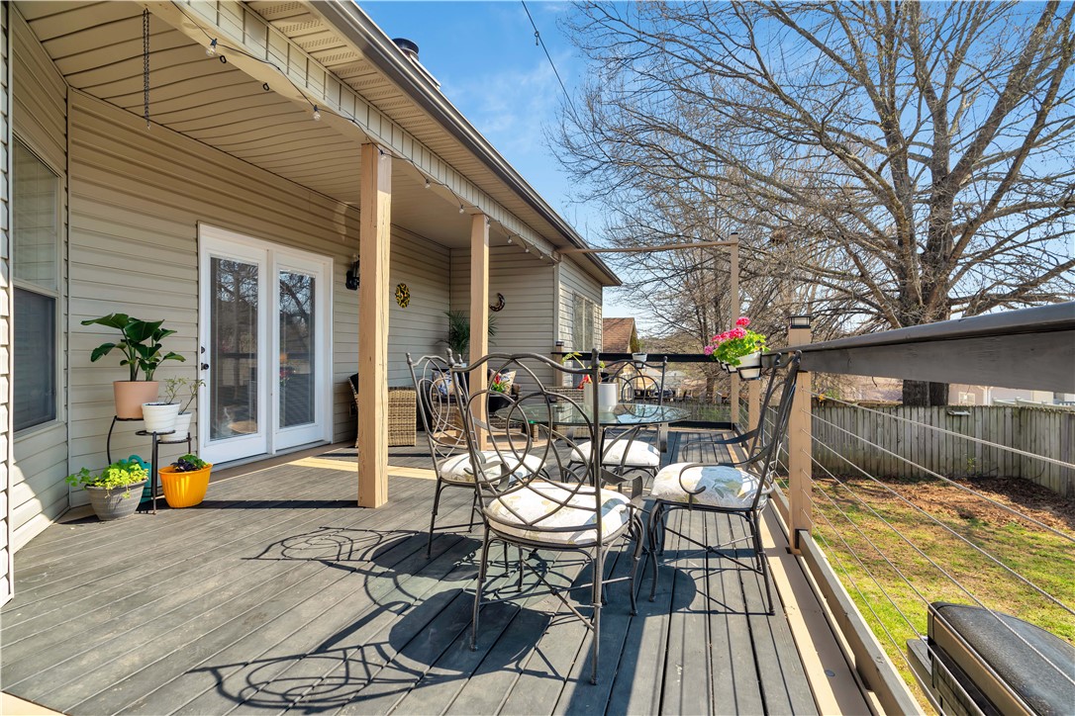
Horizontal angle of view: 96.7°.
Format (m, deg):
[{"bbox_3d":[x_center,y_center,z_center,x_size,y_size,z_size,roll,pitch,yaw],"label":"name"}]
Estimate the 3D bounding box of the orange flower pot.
[{"bbox_3d":[-2.435,0.896,3.312,0.305,0.250,0.305,0,0,0],"label":"orange flower pot"}]

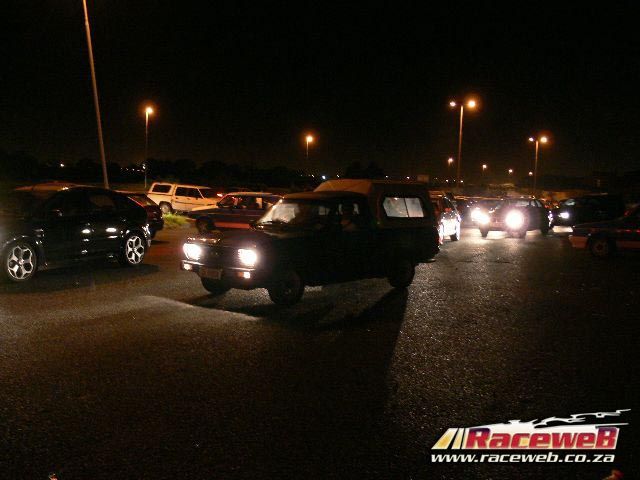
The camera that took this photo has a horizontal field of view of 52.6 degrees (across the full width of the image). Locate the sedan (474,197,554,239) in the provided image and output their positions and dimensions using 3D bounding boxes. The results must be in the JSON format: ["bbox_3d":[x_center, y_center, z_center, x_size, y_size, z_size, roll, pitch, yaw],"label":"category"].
[{"bbox_3d":[8.074,-0.887,26.758,1.650,1.430,4.100,6,6,38],"label":"sedan"}]

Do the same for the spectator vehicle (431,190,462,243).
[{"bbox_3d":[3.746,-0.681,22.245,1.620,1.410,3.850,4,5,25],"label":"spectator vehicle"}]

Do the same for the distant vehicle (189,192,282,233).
[{"bbox_3d":[-2.725,-1.045,24.046,4.250,1.380,1.650,2,4,0],"label":"distant vehicle"}]

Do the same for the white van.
[{"bbox_3d":[-6.568,-2.172,34.231,4.900,1.750,1.720,4,5,27],"label":"white van"}]

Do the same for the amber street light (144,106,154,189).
[{"bbox_3d":[-19.011,-9.705,71.609,0.400,10.000,1.000,0,5,-25],"label":"amber street light"}]

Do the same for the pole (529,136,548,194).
[{"bbox_3d":[31.820,-9.650,94.609,2.100,10.000,0.350,2,4,0],"label":"pole"}]

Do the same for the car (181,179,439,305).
[{"bbox_3d":[0.057,-0.088,10.539,1.680,1.792,4.531,6,6,41],"label":"car"}]

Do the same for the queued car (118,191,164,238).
[{"bbox_3d":[-6.374,-0.688,17.544,4.150,1.420,1.670,2,4,0],"label":"queued car"}]

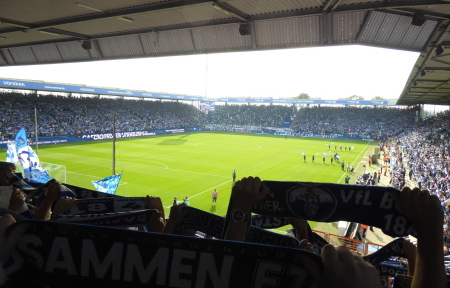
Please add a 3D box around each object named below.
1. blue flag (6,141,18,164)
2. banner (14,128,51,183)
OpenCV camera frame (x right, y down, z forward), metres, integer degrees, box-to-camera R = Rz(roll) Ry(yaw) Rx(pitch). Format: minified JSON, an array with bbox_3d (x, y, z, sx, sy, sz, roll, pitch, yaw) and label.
[{"bbox_3d":[-16.286,0.683,24.000,0.950,1.750,0.400,0,6,-18],"label":"blue flag"},{"bbox_3d":[-14.120,0.816,23.000,2.300,4.000,0.800,0,6,-18],"label":"banner"}]

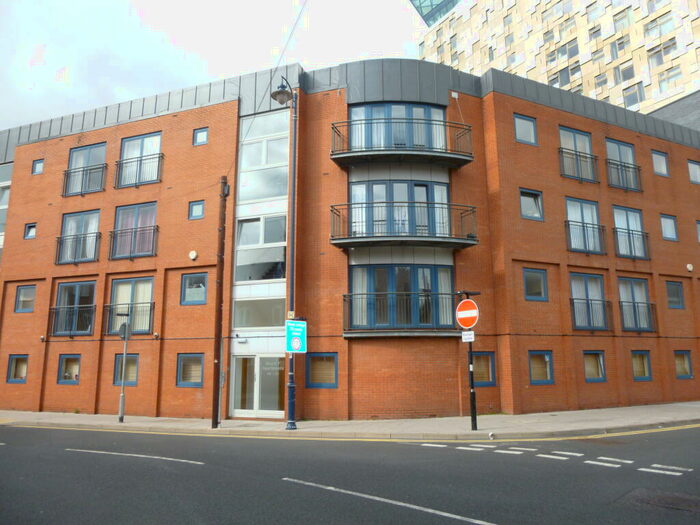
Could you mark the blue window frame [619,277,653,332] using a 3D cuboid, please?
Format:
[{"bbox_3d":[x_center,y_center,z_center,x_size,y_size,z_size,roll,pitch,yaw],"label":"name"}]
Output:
[{"bbox_3d":[11.182,1.664,19.834,1.805,2.074,0.110,5,-11,-26],"label":"blue window frame"}]

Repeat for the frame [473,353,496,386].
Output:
[{"bbox_3d":[4.297,3.462,16.359,1.036,1.091,0.120,5,-12,-25],"label":"frame"}]

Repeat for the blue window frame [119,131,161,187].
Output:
[{"bbox_3d":[-8.236,-4.022,19.968,2.056,2.048,0.110,-4,-11,20],"label":"blue window frame"}]

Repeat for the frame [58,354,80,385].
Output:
[{"bbox_3d":[-10.649,4.070,19.230,1.071,1.106,0.120,-4,-11,20],"label":"frame"}]

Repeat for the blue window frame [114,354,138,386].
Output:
[{"bbox_3d":[-8.163,3.948,18.553,1.108,1.121,0.110,-4,-11,20],"label":"blue window frame"}]

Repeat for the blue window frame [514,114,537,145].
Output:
[{"bbox_3d":[6.387,-4.792,18.344,1.067,1.080,0.120,5,-11,-26],"label":"blue window frame"}]

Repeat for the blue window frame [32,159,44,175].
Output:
[{"bbox_3d":[-13.519,-4.135,22.016,0.651,0.639,0.110,-4,-11,20],"label":"blue window frame"}]

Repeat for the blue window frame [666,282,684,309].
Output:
[{"bbox_3d":[13.341,1.360,20.697,1.050,1.080,0.100,4,-11,-25],"label":"blue window frame"}]

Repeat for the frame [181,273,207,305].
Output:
[{"bbox_3d":[-5.453,0.943,17.720,1.114,1.094,0.100,-4,-11,21],"label":"frame"}]

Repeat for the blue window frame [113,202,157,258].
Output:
[{"bbox_3d":[-8.246,-1.204,19.481,2.041,2.066,0.110,-4,-11,20],"label":"blue window frame"}]

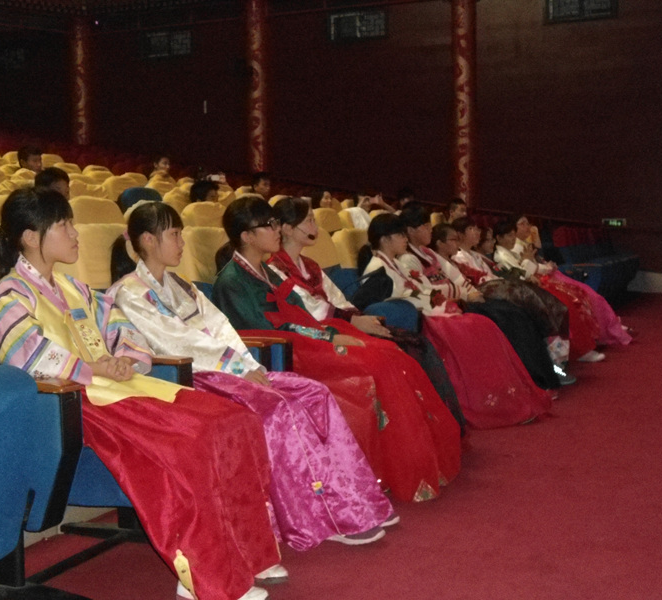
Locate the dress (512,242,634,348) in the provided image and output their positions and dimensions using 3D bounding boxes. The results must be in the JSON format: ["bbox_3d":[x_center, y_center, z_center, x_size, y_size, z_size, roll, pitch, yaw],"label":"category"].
[{"bbox_3d":[2.181,-0.058,9.279,0.940,0.990,0.580,0,4,17],"label":"dress"}]

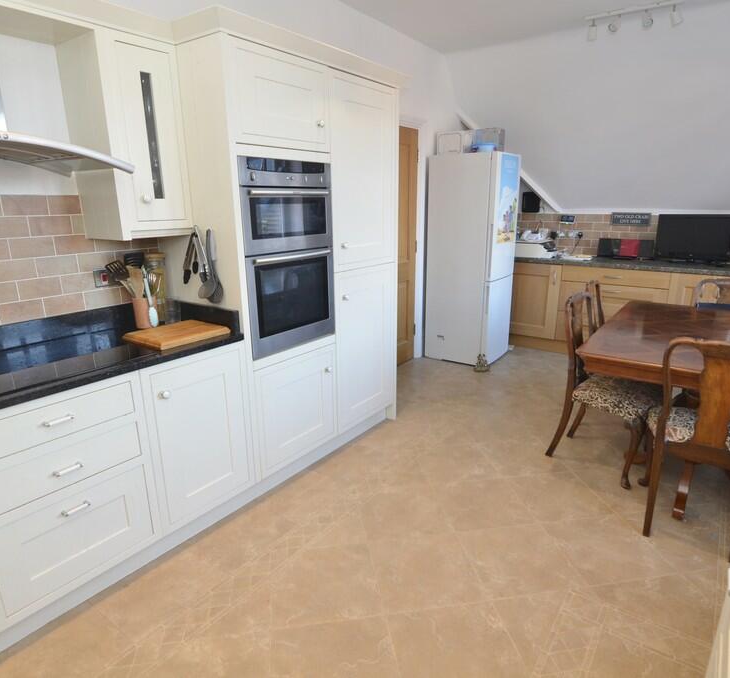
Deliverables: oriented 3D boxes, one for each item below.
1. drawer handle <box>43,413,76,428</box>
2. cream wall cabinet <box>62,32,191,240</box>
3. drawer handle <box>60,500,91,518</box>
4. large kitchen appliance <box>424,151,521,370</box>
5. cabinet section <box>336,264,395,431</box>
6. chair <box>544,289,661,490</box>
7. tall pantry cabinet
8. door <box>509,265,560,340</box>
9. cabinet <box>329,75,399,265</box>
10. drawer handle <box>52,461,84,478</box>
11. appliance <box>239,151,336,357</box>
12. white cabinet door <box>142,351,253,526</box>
[{"bbox_3d":[-1.025,0.278,1.521,0.032,0.018,0.090,12,20,37],"label":"drawer handle"},{"bbox_3d":[-1.036,-0.842,2.005,0.360,0.770,0.330,12,20,37],"label":"cream wall cabinet"},{"bbox_3d":[-1.022,0.609,1.617,0.032,0.018,0.090,12,20,37],"label":"drawer handle"},{"bbox_3d":[1.034,-0.750,4.412,0.650,1.900,0.600,12,20,37],"label":"large kitchen appliance"},{"bbox_3d":[-0.198,-0.004,3.034,0.570,0.985,0.590,12,21,37],"label":"cabinet section"},{"bbox_3d":[1.398,0.251,2.592,0.520,0.970,0.500,14,21,41],"label":"chair"},{"bbox_3d":[-0.391,-0.402,2.659,0.580,2.015,1.220,12,20,37],"label":"tall pantry cabinet"},{"bbox_3d":[1.743,-0.414,4.722,0.565,0.750,0.025,12,20,37],"label":"door"},{"bbox_3d":[-0.210,-0.951,2.740,0.570,0.978,0.613,12,20,37],"label":"cabinet"},{"bbox_3d":[-1.023,0.456,1.573,0.032,0.018,0.090,12,20,37],"label":"drawer handle"},{"bbox_3d":[-0.527,-0.437,2.374,0.530,0.905,0.578,12,20,37],"label":"appliance"},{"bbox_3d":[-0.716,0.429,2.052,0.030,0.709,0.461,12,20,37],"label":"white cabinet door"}]

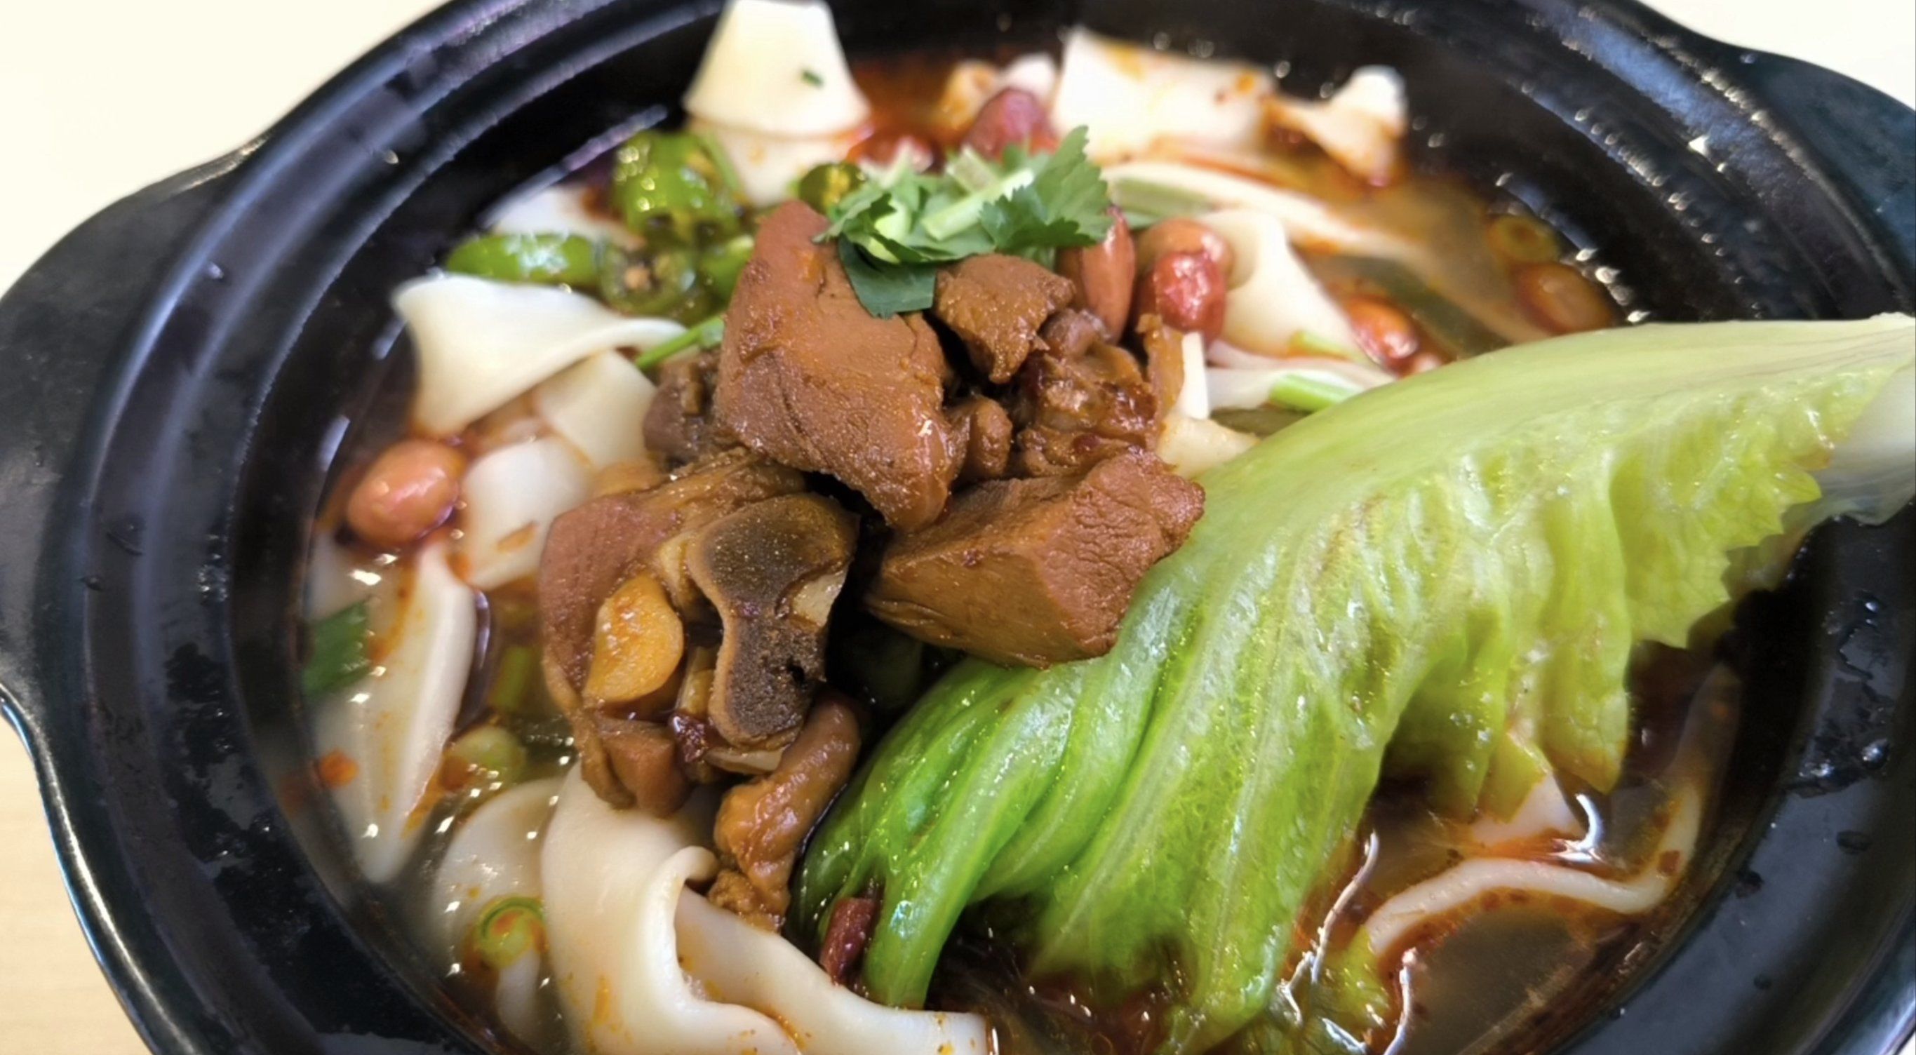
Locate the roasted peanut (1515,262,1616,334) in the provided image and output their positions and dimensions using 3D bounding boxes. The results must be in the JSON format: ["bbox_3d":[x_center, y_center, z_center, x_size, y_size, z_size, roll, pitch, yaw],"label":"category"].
[{"bbox_3d":[0.088,-0.033,0.185,0.010,0.009,0.016,-32,59,-18],"label":"roasted peanut"}]

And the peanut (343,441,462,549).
[{"bbox_3d":[-0.077,-0.005,0.178,0.017,0.011,0.011,-35,60,-20],"label":"peanut"}]

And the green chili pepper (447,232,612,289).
[{"bbox_3d":[-0.066,-0.041,0.196,0.026,0.009,0.011,2,55,5],"label":"green chili pepper"}]

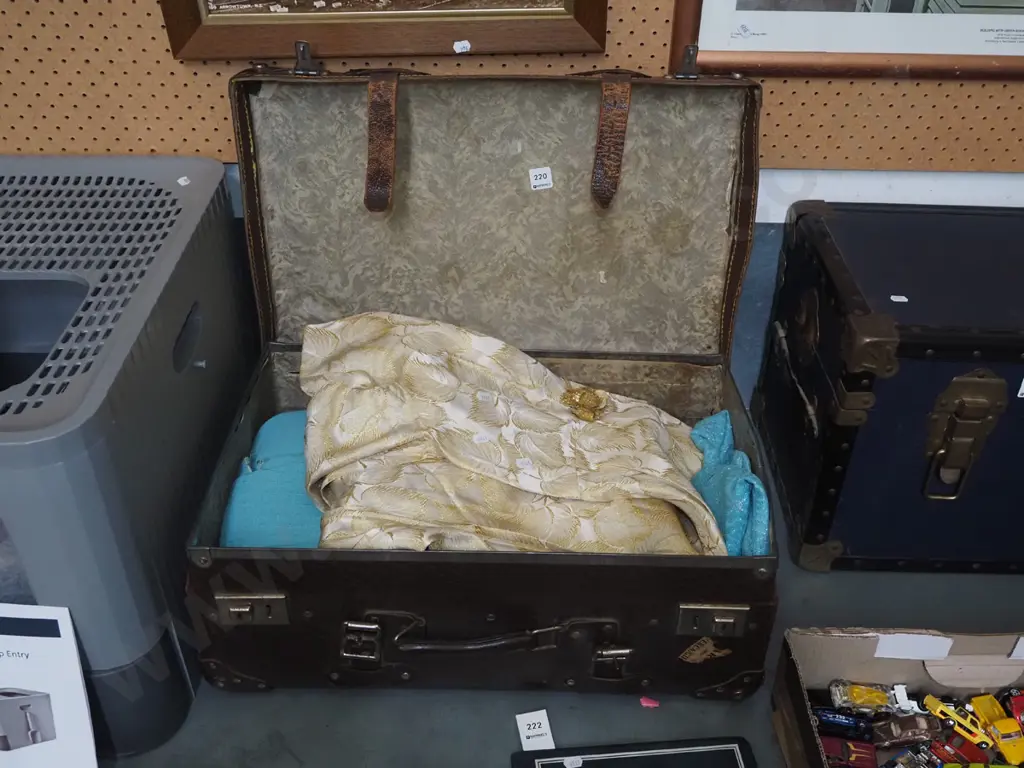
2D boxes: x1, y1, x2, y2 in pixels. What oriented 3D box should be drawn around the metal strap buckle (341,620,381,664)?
[{"bbox_3d":[-0.153,0.261,1.018,0.039,0.047,0.012,1,28,1],"label":"metal strap buckle"}]

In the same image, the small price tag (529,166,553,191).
[{"bbox_3d":[0.034,-0.239,1.173,0.025,0.025,0.001,-6,28,5],"label":"small price tag"}]

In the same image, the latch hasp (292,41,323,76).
[{"bbox_3d":[-0.217,-0.347,1.072,0.029,0.038,0.009,1,28,1],"label":"latch hasp"}]

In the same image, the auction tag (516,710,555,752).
[{"bbox_3d":[0.025,0.364,1.056,0.033,0.001,0.044,-5,38,-9],"label":"auction tag"}]

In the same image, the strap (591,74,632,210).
[{"bbox_3d":[0.109,-0.266,1.103,0.031,0.148,0.013,4,28,0],"label":"strap"}]

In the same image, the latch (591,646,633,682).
[{"bbox_3d":[0.103,0.285,1.022,0.038,0.037,0.014,1,28,1],"label":"latch"}]

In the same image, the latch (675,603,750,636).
[{"bbox_3d":[0.200,0.236,1.000,0.070,0.036,0.011,1,28,1],"label":"latch"}]

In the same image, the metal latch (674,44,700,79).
[{"bbox_3d":[0.187,-0.341,1.065,0.026,0.037,0.009,1,28,1],"label":"metal latch"}]

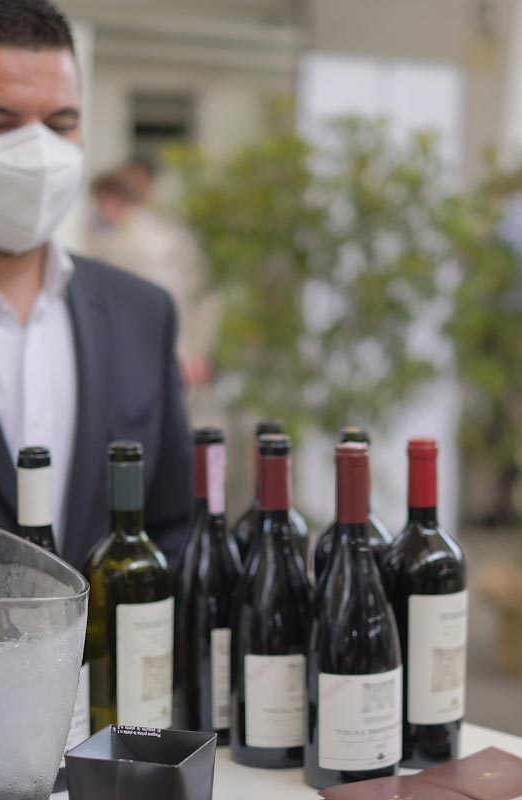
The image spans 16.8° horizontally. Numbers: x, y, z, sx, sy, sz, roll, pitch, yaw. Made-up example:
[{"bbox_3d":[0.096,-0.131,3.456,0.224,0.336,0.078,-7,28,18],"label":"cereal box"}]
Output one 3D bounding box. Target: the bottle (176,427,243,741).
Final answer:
[{"bbox_3d":[-0.044,0.174,1.682,0.084,0.298,0.084,-1,6,0],"label":"bottle"}]

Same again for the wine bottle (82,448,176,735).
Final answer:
[{"bbox_3d":[-0.116,0.187,1.566,0.076,0.301,0.076,-1,6,0],"label":"wine bottle"}]

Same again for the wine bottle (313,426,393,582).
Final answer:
[{"bbox_3d":[0.091,0.172,1.684,0.077,0.298,0.077,-1,6,0],"label":"wine bottle"}]

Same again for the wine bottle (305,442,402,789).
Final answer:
[{"bbox_3d":[0.082,0.186,1.558,0.084,0.298,0.084,-1,6,0],"label":"wine bottle"}]

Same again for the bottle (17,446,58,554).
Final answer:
[{"bbox_3d":[-0.195,0.191,1.559,0.084,0.298,0.084,5,9,42],"label":"bottle"}]

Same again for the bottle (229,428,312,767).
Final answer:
[{"bbox_3d":[0.015,0.181,1.615,0.084,0.298,0.084,-1,6,0],"label":"bottle"}]

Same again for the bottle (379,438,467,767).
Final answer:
[{"bbox_3d":[0.148,0.180,1.604,0.077,0.298,0.077,-1,6,0],"label":"bottle"}]

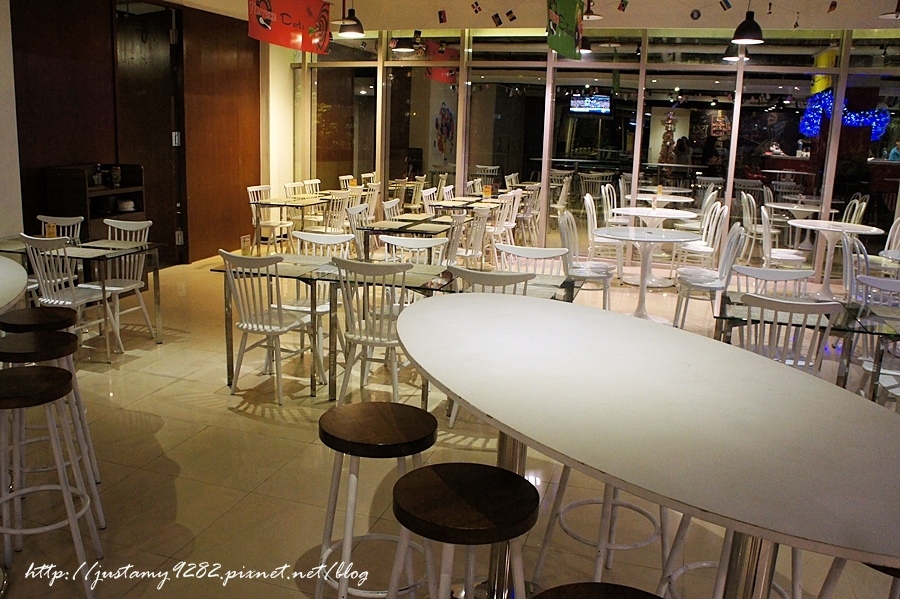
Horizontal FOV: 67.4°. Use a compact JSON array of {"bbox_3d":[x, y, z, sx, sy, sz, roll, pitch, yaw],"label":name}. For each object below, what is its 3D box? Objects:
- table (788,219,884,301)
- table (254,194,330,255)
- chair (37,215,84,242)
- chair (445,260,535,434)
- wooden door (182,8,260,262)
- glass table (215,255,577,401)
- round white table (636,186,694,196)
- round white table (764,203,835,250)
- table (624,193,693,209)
[{"bbox_3d":[4.052,-0.400,7.141,0.910,0.755,0.910,6,13,16],"label":"table"},{"bbox_3d":[-1.922,-0.816,8.245,0.740,0.745,0.720,6,14,16],"label":"table"},{"bbox_3d":[-3.119,-0.161,5.152,0.470,0.880,0.500,4,13,11],"label":"chair"},{"bbox_3d":[0.270,0.232,3.596,0.480,0.835,0.500,7,14,21],"label":"chair"},{"bbox_3d":[-2.843,-2.010,8.466,0.089,2.971,1.567,6,14,18],"label":"wooden door"},{"bbox_3d":[-0.310,0.205,4.165,2.177,0.735,0.709,6,14,18],"label":"glass table"},{"bbox_3d":[3.626,-1.485,11.520,0.936,0.778,0.936,6,14,18],"label":"round white table"},{"bbox_3d":[4.688,-0.847,9.085,0.936,0.778,0.936,6,14,18],"label":"round white table"},{"bbox_3d":[3.033,-1.083,9.873,1.050,0.760,1.050,6,14,16],"label":"table"}]

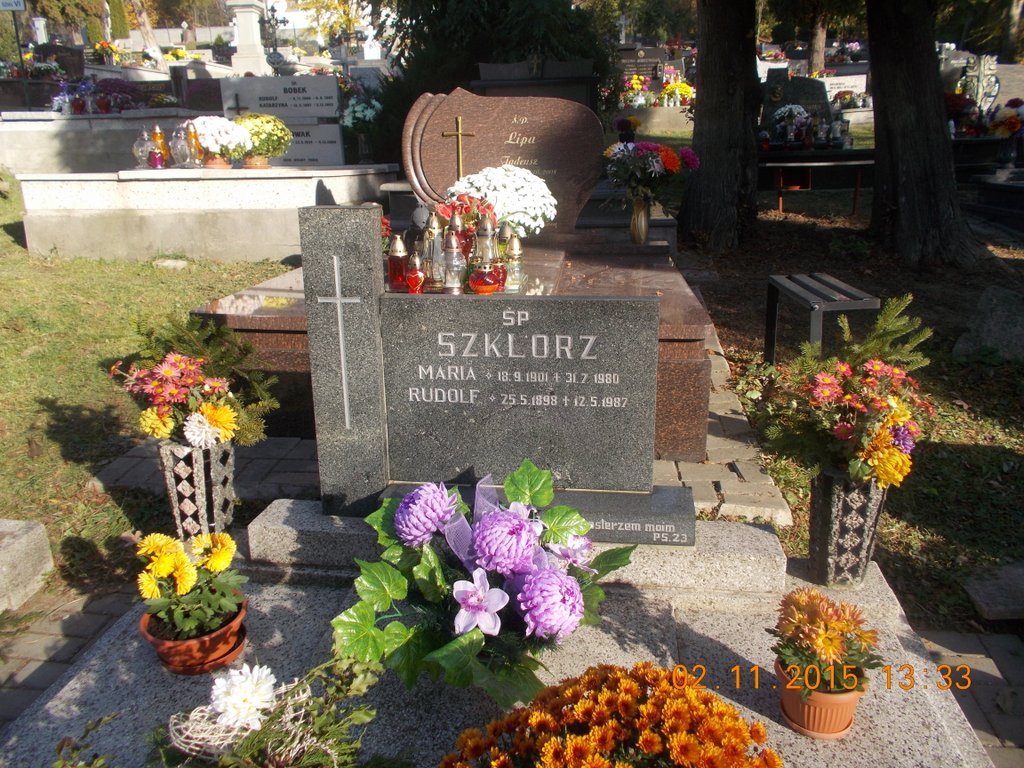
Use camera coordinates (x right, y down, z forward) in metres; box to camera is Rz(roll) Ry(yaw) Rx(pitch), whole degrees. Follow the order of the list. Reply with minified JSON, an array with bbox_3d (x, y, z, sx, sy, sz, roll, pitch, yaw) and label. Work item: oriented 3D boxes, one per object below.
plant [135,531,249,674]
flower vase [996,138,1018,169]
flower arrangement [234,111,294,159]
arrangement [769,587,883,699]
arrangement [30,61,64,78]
[{"bbox_3d":[-0.657,0.444,1.585,0.215,0.260,0.210,1,15,9],"label":"plant"},{"bbox_3d":[4.188,-1.948,6.500,0.150,0.260,0.150,1,14,7],"label":"flower vase"},{"bbox_3d":[-1.890,-1.890,5.850,0.440,0.330,0.420,1,14,7],"label":"flower arrangement"},{"bbox_3d":[0.555,0.453,1.370,0.190,0.165,0.180,1,15,9],"label":"arrangement"},{"bbox_3d":[-6.764,-4.580,11.200,0.450,0.250,0.380,1,14,7],"label":"arrangement"}]

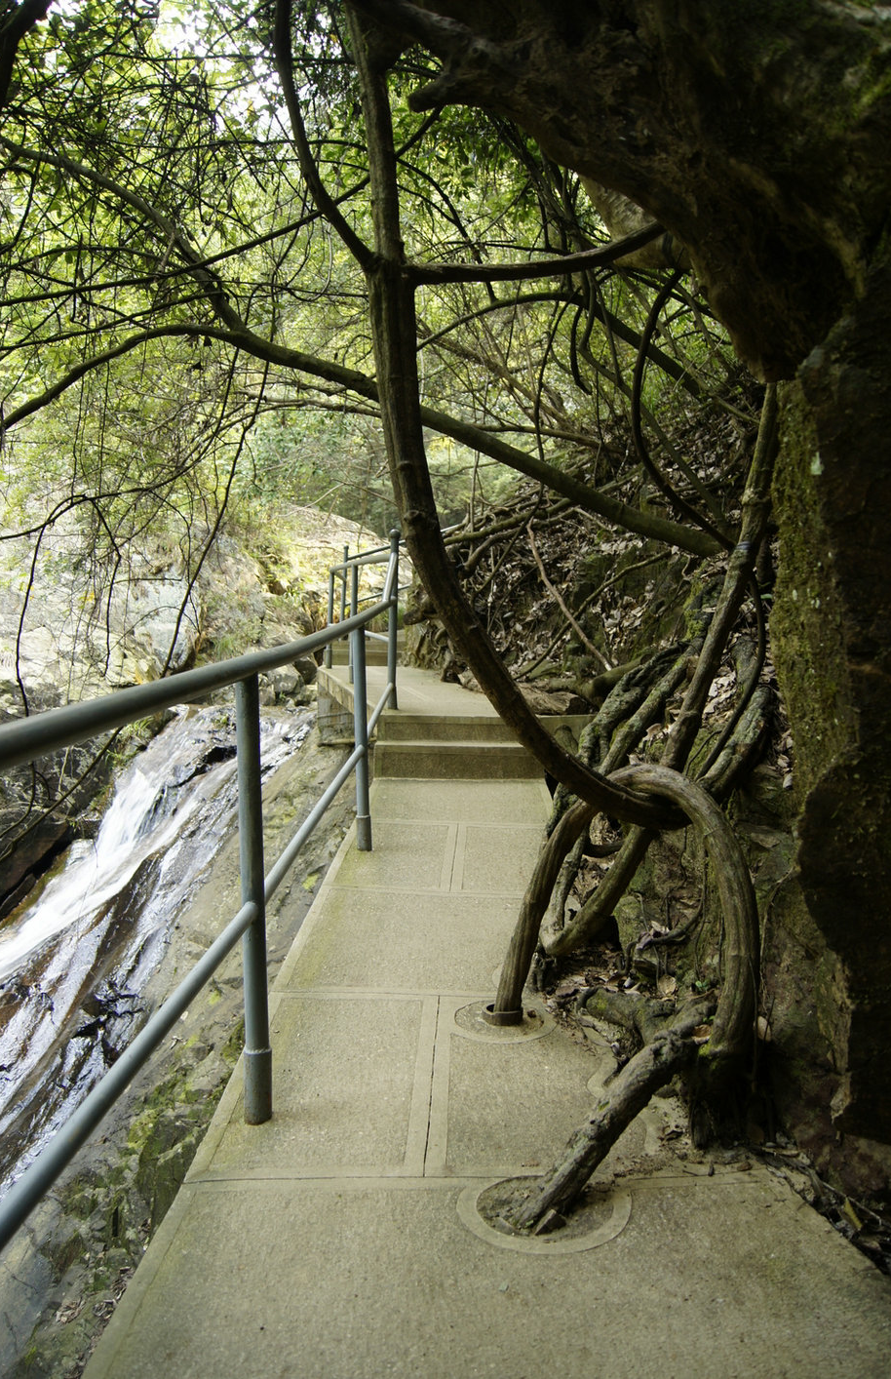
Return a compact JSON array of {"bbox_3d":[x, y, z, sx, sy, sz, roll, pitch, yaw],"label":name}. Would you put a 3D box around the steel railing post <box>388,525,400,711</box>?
[{"bbox_3d":[-0.354,-0.476,7.116,0.072,1.230,0.072,0,6,0],"label":"steel railing post"}]

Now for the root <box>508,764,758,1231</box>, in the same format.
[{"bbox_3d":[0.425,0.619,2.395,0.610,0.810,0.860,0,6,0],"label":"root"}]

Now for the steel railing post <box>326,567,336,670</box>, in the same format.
[{"bbox_3d":[-1.158,-0.712,10.338,0.062,1.020,0.062,0,6,0],"label":"steel railing post"}]

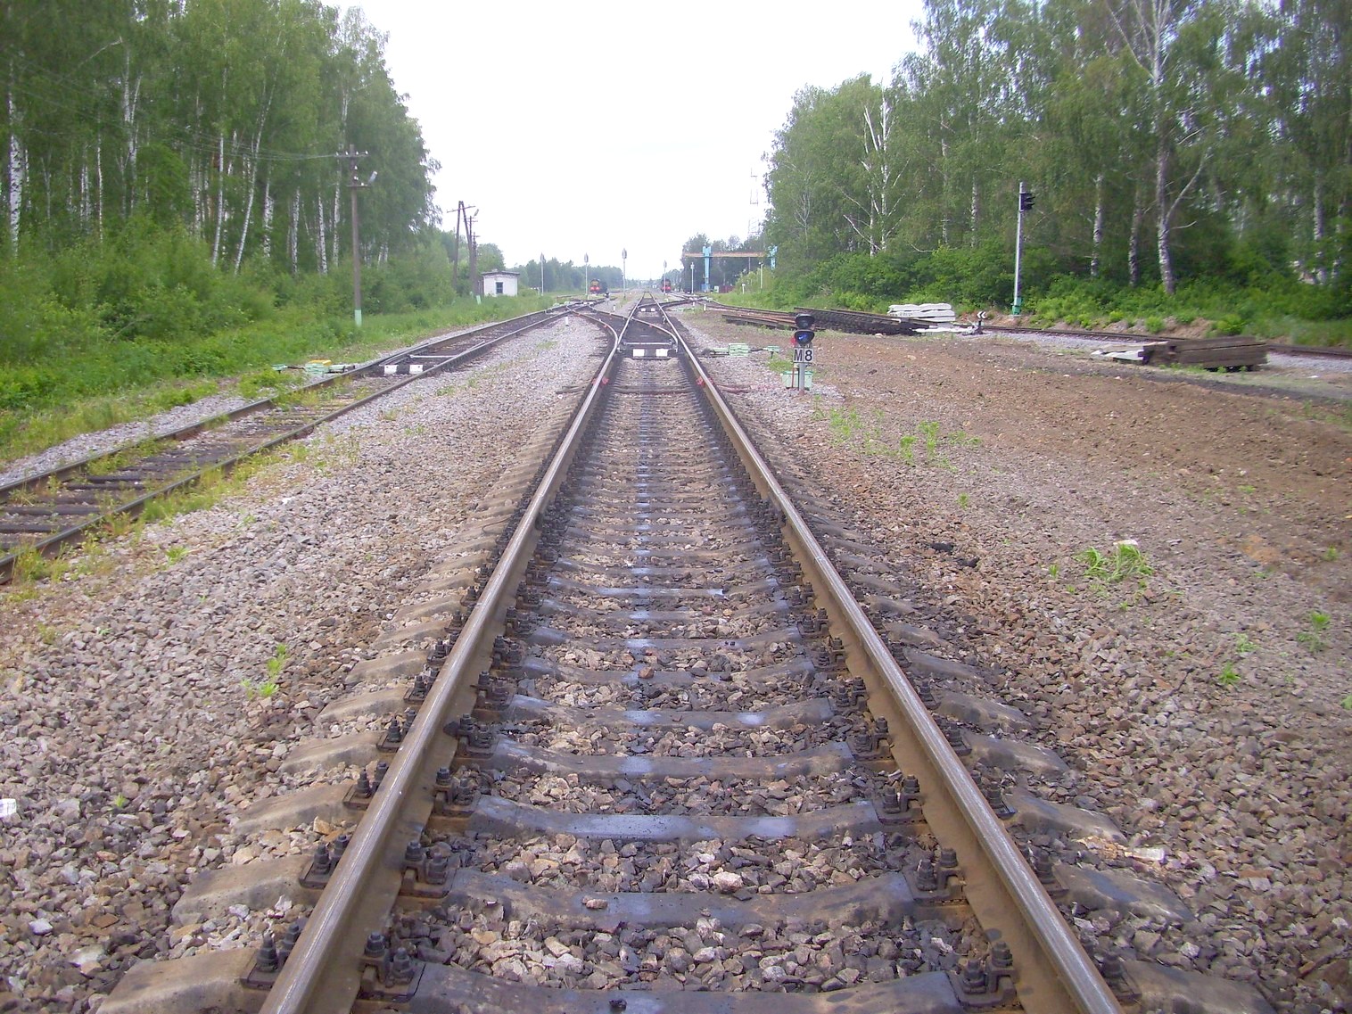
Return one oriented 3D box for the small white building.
[{"bbox_3d":[-18.882,-23.970,143.005,4.100,2.930,3.800,-1,10,-5],"label":"small white building"}]

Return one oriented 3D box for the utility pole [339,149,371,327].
[{"bbox_3d":[-14.229,-11.859,58.850,1.450,7.740,0.400,1,10,5],"label":"utility pole"}]

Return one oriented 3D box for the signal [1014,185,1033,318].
[{"bbox_3d":[14.648,-10.842,55.978,0.650,5.470,0.450,7,12,37],"label":"signal"}]

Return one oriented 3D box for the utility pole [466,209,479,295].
[{"bbox_3d":[-17.495,-21.803,113.964,1.400,7.440,0.450,1,10,5],"label":"utility pole"}]

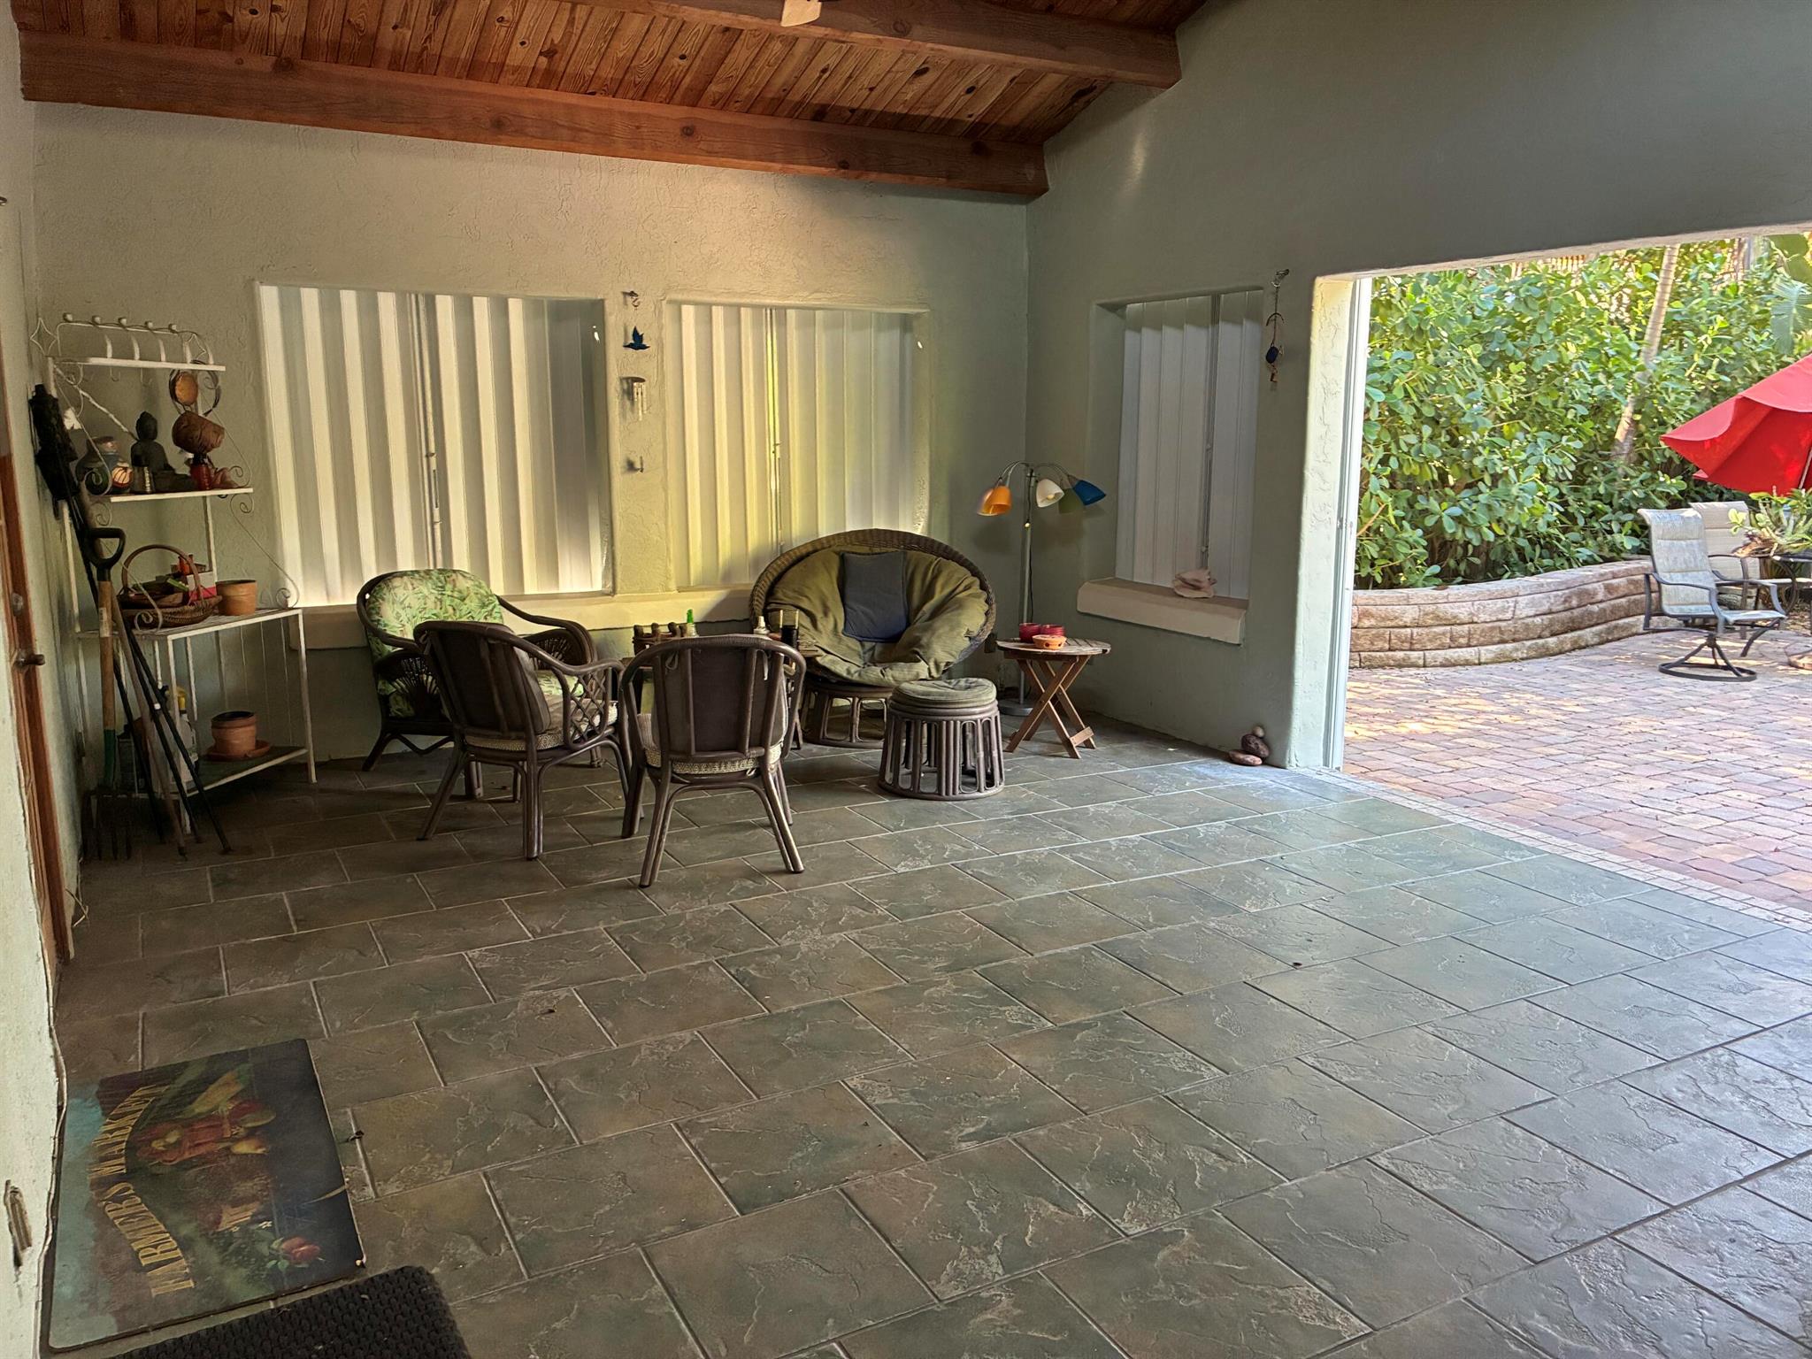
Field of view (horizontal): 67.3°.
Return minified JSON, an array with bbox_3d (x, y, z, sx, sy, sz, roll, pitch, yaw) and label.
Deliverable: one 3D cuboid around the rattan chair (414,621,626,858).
[{"bbox_3d":[-1.416,0.164,5.034,0.640,0.810,0.620,5,12,24],"label":"rattan chair"}]

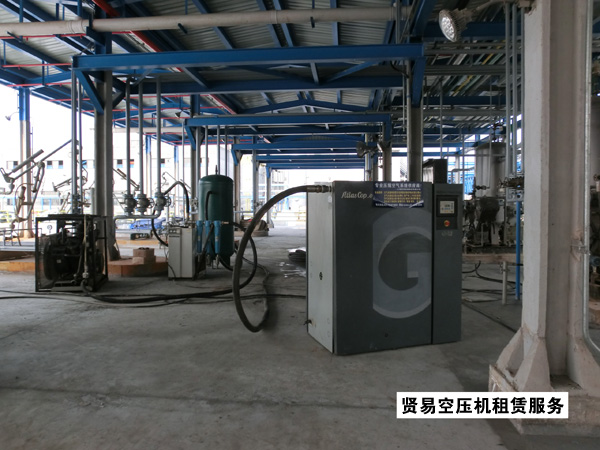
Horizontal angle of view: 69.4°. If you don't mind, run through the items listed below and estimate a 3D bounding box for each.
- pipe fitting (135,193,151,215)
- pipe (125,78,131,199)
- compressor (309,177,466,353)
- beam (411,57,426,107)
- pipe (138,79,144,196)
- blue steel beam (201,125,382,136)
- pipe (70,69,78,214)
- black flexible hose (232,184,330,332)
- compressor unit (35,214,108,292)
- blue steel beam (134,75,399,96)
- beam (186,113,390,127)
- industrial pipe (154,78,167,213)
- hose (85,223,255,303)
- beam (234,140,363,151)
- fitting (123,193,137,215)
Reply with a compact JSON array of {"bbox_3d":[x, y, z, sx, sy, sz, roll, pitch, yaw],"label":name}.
[{"bbox_3d":[-3.514,-0.469,9.679,0.310,0.460,0.270,0,2,6],"label":"pipe fitting"},{"bbox_3d":[-3.854,-1.962,9.716,0.100,2.691,0.100,0,2,6],"label":"pipe"},{"bbox_3d":[0.809,0.365,4.261,1.302,1.506,0.710,-1,2,-18],"label":"compressor"},{"bbox_3d":[2.145,-2.573,7.850,0.160,0.150,0.975,-2,-38,6],"label":"beam"},{"bbox_3d":[-3.585,-1.972,9.800,0.100,2.561,0.100,0,2,6],"label":"pipe"},{"bbox_3d":[-0.263,-3.303,15.057,6.300,0.260,0.160,0,2,6],"label":"blue steel beam"},{"bbox_3d":[-4.319,-1.591,8.300,0.110,2.703,0.110,0,2,6],"label":"pipe"},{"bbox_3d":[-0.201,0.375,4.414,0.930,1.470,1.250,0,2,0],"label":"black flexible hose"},{"bbox_3d":[-4.040,0.464,7.815,0.970,1.270,1.020,0,2,-12],"label":"compressor unit"},{"bbox_3d":[-0.896,-3.340,10.432,6.801,0.260,0.180,0,2,6],"label":"blue steel beam"},{"bbox_3d":[-0.448,-3.454,14.375,6.833,0.260,0.180,0,2,6],"label":"beam"},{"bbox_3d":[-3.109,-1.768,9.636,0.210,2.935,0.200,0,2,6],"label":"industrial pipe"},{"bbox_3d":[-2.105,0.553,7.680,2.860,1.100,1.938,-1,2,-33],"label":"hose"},{"bbox_3d":[0.181,-3.634,20.195,6.758,0.260,0.180,0,2,6],"label":"beam"},{"bbox_3d":[-3.856,-0.486,9.800,0.300,0.480,0.240,0,2,6],"label":"fitting"}]

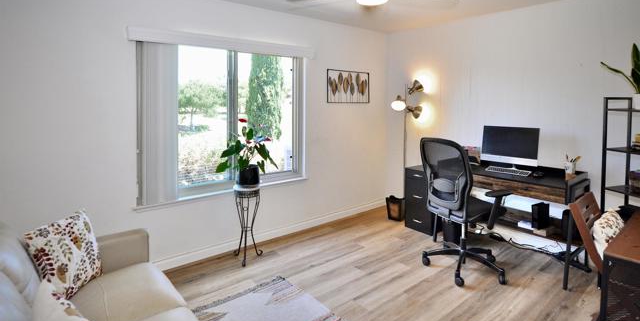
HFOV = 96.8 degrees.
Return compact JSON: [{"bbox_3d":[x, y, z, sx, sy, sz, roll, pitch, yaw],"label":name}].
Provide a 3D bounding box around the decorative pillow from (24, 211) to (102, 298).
[{"bbox_3d":[-1.470,0.540,1.630,0.140,0.390,0.380,-19,2,19],"label":"decorative pillow"}]

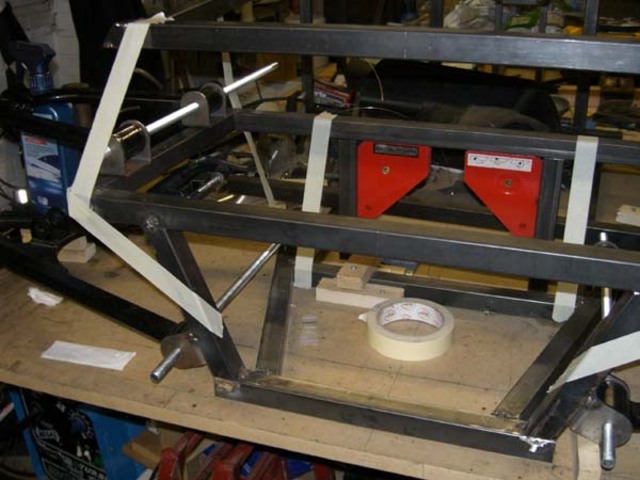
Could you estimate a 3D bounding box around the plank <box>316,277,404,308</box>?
[{"bbox_3d":[0.051,0.070,0.907,0.109,0.018,0.030,7,27,18],"label":"plank"}]

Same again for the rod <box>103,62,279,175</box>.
[{"bbox_3d":[-0.157,-0.190,0.974,0.043,0.048,0.502,7,27,18],"label":"rod"}]

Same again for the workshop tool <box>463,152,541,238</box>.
[{"bbox_3d":[0.242,-0.063,0.938,0.102,0.114,0.020,7,27,18],"label":"workshop tool"}]

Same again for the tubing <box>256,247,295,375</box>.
[{"bbox_3d":[-0.053,0.093,0.857,0.025,0.025,0.273,-1,25,2],"label":"tubing"}]

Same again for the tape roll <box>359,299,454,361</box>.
[{"bbox_3d":[0.106,0.103,0.824,0.101,0.024,0.101,-1,25,1],"label":"tape roll"}]

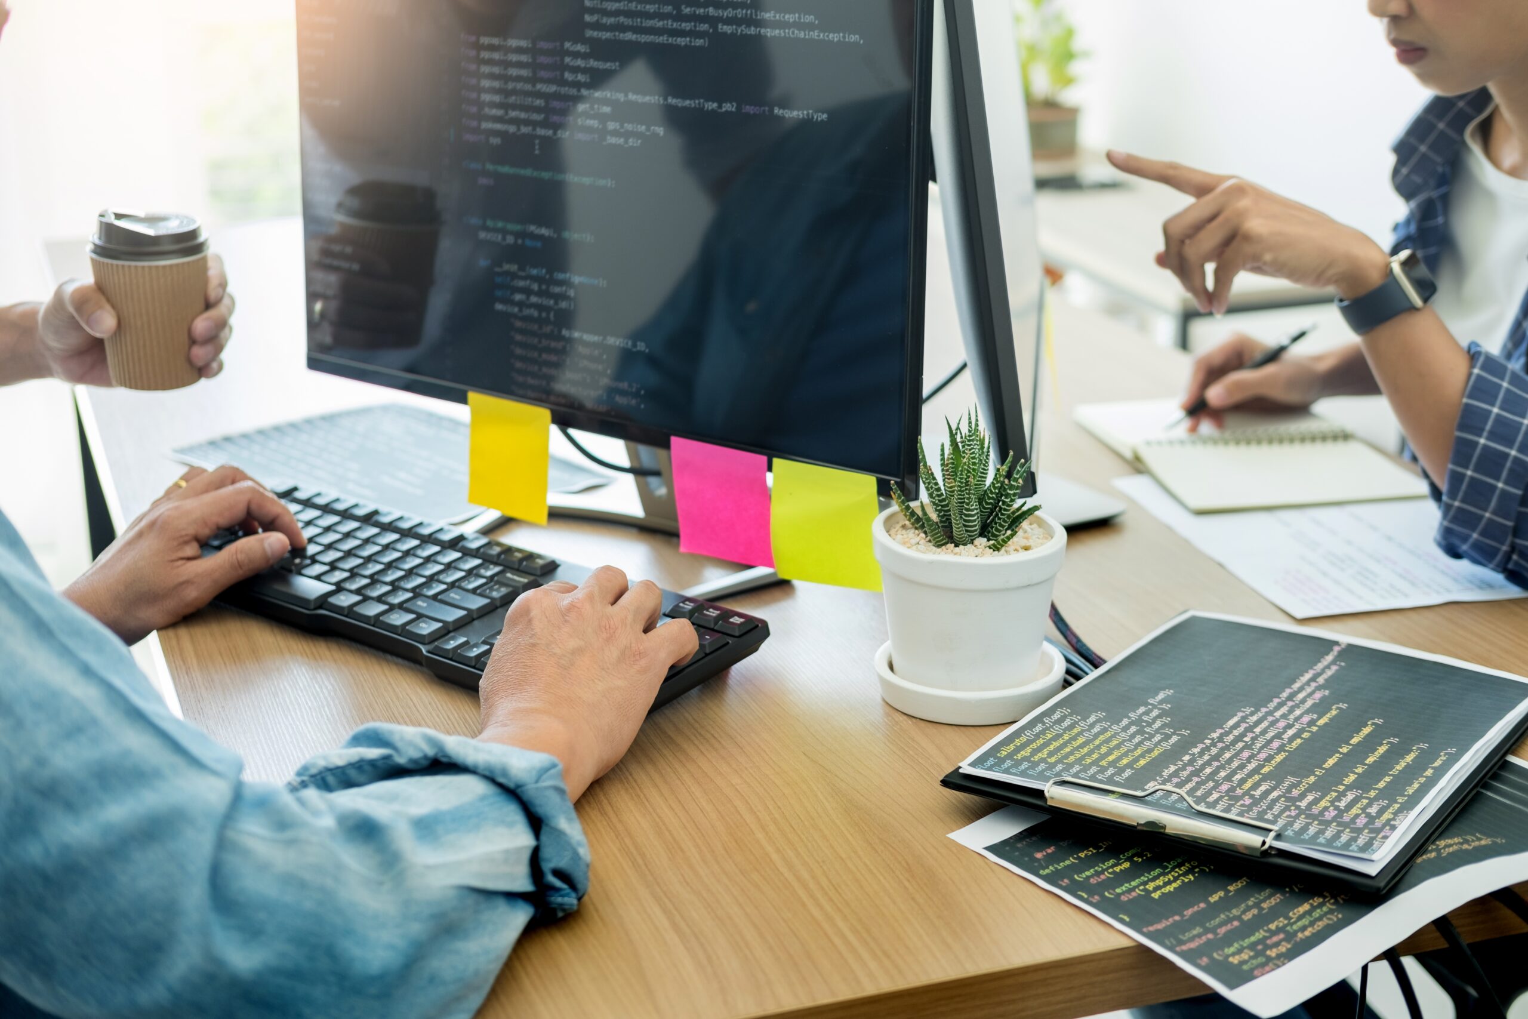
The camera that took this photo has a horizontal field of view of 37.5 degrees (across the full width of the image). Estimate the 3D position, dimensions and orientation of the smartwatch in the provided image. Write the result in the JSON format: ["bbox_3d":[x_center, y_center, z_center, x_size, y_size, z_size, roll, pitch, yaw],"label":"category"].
[{"bbox_3d":[0.401,-0.140,1.450,0.050,0.037,0.058,-33,-2,32],"label":"smartwatch"}]

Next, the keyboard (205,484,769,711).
[{"bbox_3d":[-0.194,0.046,1.328,0.438,0.029,0.140,14,26,40],"label":"keyboard"}]

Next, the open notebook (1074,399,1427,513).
[{"bbox_3d":[0.353,-0.047,1.660,0.176,0.016,0.275,-3,18,-9],"label":"open notebook"}]

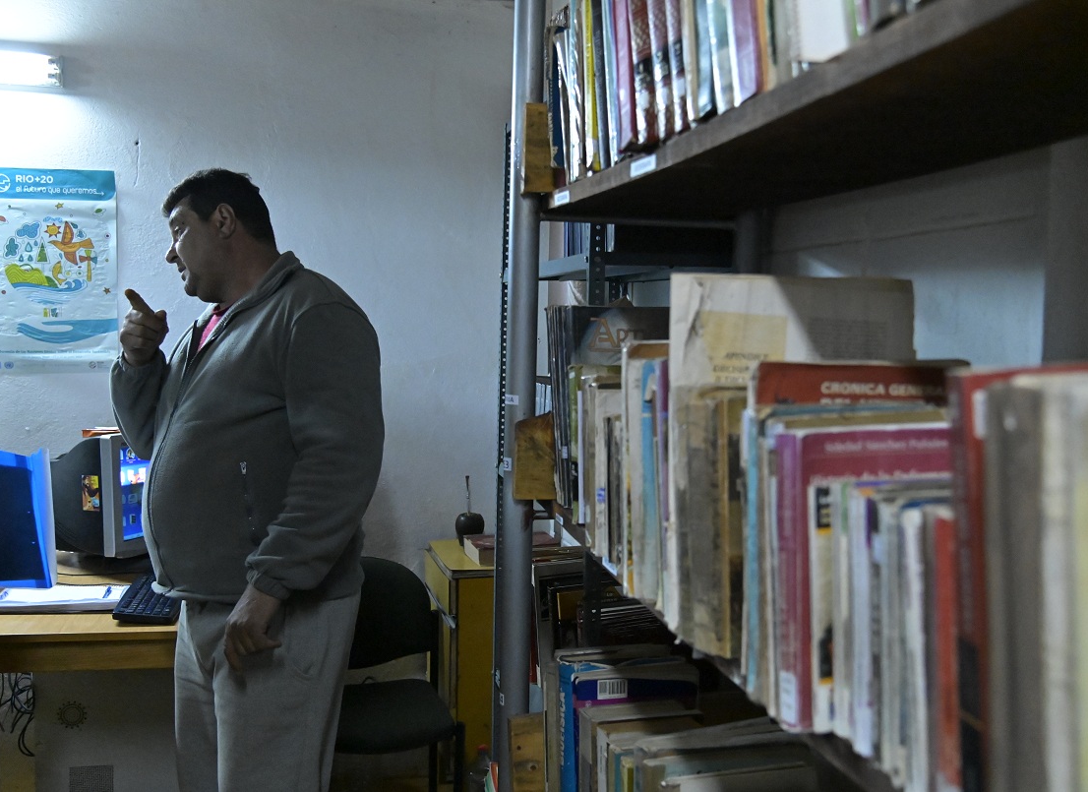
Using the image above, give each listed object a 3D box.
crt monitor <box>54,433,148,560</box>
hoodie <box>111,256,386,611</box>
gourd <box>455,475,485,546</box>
[{"bbox_3d":[-1.222,0.285,3.020,0.410,0.350,0.400,1,4,26],"label":"crt monitor"},{"bbox_3d":[-0.563,0.037,1.985,0.430,0.620,0.550,-2,5,-37],"label":"hoodie"},{"bbox_3d":[-0.232,0.358,3.300,0.090,0.222,0.090,1,4,0],"label":"gourd"}]

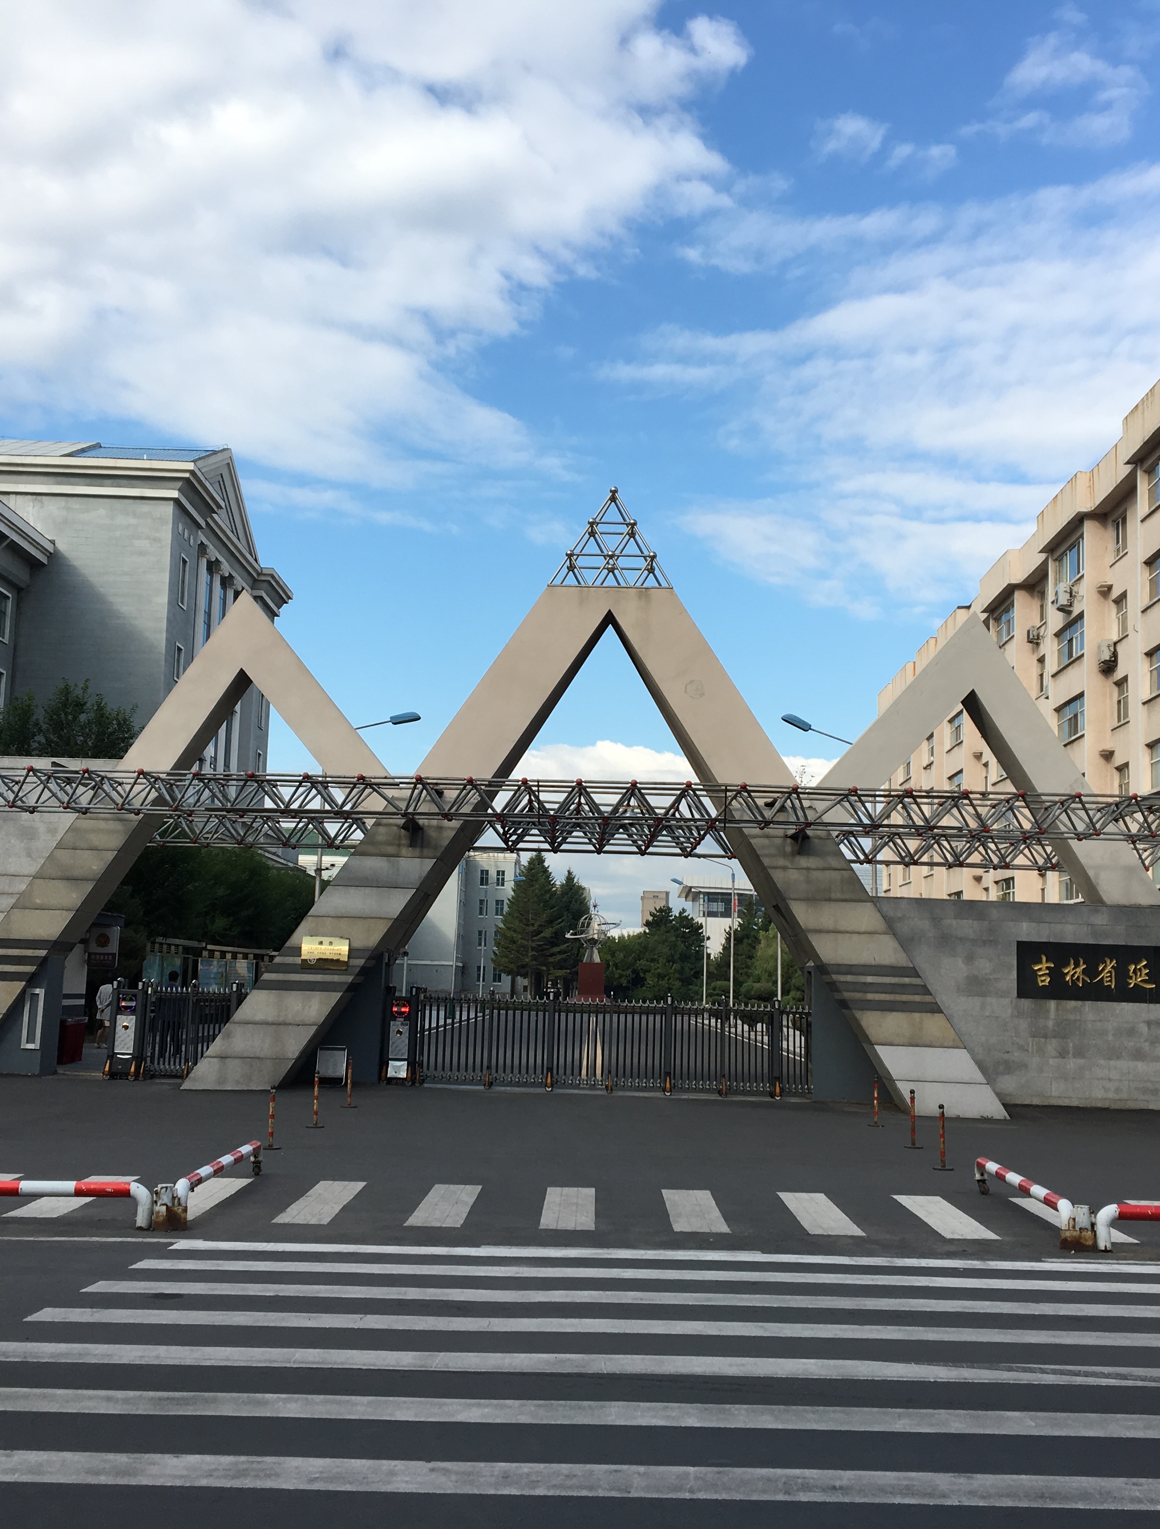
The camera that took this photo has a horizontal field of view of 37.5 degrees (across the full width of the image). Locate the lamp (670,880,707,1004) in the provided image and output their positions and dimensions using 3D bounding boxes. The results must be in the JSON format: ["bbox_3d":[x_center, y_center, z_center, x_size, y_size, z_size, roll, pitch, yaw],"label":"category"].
[{"bbox_3d":[5.847,9.991,92.498,2.120,7.650,0.400,2,-8,0],"label":"lamp"}]

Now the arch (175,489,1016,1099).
[{"bbox_3d":[0.377,0.437,26.431,12.240,9.410,1.050,2,-8,0],"label":"arch"}]

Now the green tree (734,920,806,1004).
[{"bbox_3d":[8.986,9.718,79.417,3.700,4.980,3.600,2,-8,0],"label":"green tree"}]

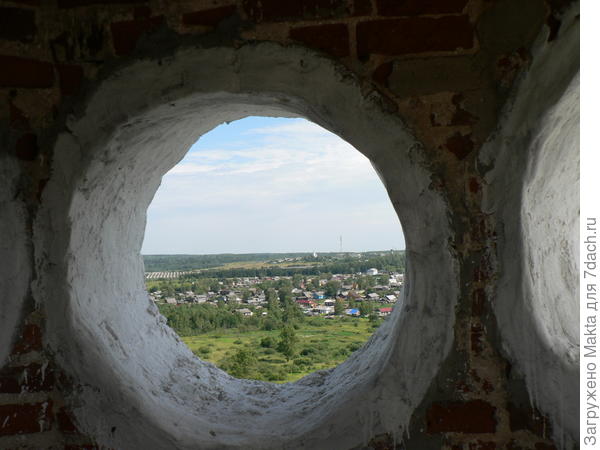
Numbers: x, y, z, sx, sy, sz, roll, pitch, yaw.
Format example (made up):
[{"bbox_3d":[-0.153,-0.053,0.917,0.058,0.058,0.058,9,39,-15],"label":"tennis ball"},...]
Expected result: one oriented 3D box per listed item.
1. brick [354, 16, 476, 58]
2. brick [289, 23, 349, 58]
[{"bbox_3d":[0.268,-0.422,1.460,0.255,0.073,0.120,-1,-3,9],"label":"brick"},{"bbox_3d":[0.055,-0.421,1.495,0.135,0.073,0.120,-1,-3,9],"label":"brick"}]

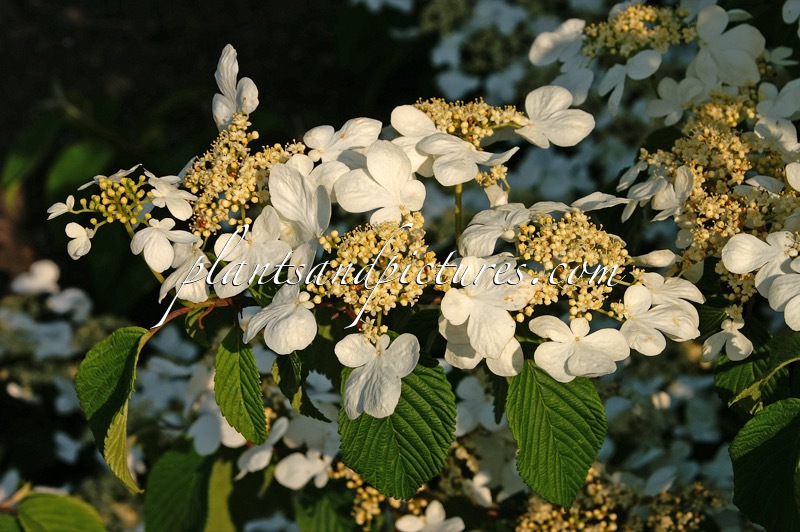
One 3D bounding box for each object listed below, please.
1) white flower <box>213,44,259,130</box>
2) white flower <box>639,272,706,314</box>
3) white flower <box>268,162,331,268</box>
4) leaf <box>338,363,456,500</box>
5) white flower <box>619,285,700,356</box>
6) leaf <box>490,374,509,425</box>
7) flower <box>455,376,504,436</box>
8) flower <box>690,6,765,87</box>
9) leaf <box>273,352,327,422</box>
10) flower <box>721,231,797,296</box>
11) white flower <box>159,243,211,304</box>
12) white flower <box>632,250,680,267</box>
[{"bbox_3d":[-0.072,-0.078,0.870,0.020,0.036,0.015,-3,-11,-18],"label":"white flower"},{"bbox_3d":[0.117,0.011,0.860,0.027,0.017,0.012,-11,-25,-12],"label":"white flower"},{"bbox_3d":[-0.040,-0.020,0.795,0.025,0.043,0.018,-11,-6,-32],"label":"white flower"},{"bbox_3d":[-0.001,0.072,0.905,0.052,0.068,0.016,-3,-13,-1],"label":"leaf"},{"bbox_3d":[0.117,0.025,0.900,0.037,0.033,0.013,0,-24,-6],"label":"white flower"},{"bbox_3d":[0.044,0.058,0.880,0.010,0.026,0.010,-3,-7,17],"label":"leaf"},{"bbox_3d":[0.043,0.079,1.120,0.031,0.034,0.012,0,-18,-3],"label":"flower"},{"bbox_3d":[0.161,-0.108,0.980,0.036,0.039,0.014,0,-17,9],"label":"flower"},{"bbox_3d":[-0.046,0.056,0.915,0.026,0.033,0.016,0,-15,6],"label":"leaf"},{"bbox_3d":[0.151,0.000,0.840,0.034,0.029,0.014,0,-12,9],"label":"flower"},{"bbox_3d":[-0.087,0.003,0.810,0.022,0.027,0.014,-11,-18,-33],"label":"white flower"},{"bbox_3d":[0.112,-0.003,0.870,0.021,0.010,0.009,6,53,-3],"label":"white flower"}]

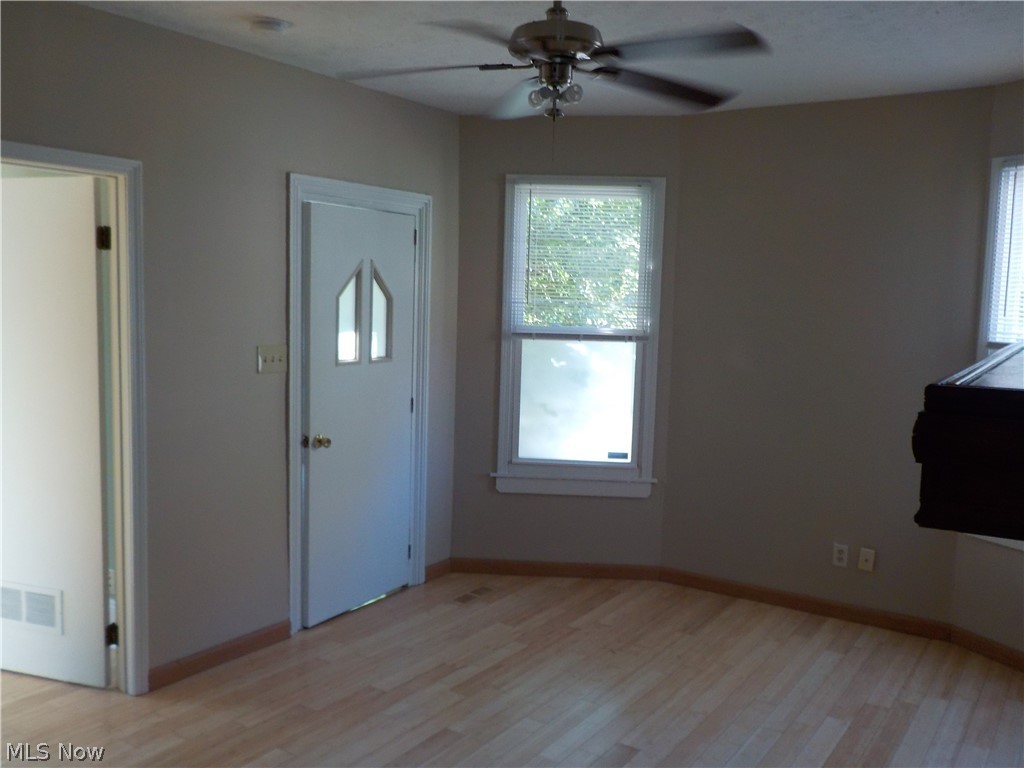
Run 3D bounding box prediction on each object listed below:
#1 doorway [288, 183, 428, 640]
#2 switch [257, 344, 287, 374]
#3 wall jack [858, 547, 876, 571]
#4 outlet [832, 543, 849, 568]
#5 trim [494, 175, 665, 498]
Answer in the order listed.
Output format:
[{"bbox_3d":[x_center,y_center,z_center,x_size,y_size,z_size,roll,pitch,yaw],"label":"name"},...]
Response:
[{"bbox_3d":[-0.771,0.087,4.503,0.125,2.136,1.012,5,7,33],"label":"doorway"},{"bbox_3d":[-1.060,-0.107,3.955,0.012,0.115,0.163,5,7,33],"label":"switch"},{"bbox_3d":[1.791,0.888,4.477,0.070,0.112,0.008,5,7,33],"label":"wall jack"},{"bbox_3d":[1.683,0.883,4.548,0.071,0.115,0.008,5,7,33],"label":"outlet"},{"bbox_3d":[0.379,-0.255,5.035,0.943,1.799,0.110,2,6,4],"label":"trim"}]

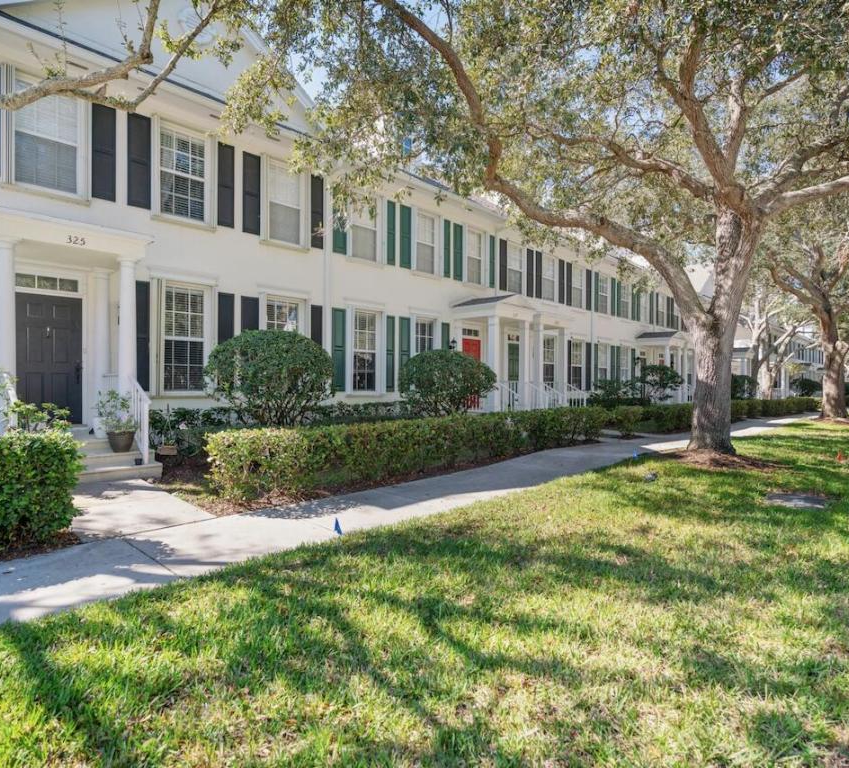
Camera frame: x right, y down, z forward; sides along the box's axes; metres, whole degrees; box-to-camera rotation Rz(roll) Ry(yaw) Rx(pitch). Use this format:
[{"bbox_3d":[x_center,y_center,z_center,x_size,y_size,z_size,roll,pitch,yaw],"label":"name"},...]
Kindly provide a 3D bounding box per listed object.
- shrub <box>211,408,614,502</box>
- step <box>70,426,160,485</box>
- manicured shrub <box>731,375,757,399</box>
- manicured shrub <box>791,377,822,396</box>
[{"bbox_3d":[0.837,1.030,10.431,0.900,0.790,9.850,-1,-1,43],"label":"shrub"},{"bbox_3d":[-4.914,1.054,7.570,1.750,0.560,1.760,-1,-1,43],"label":"step"},{"bbox_3d":[19.007,0.562,32.798,2.300,2.200,2.300,-1,-1,43],"label":"manicured shrub"},{"bbox_3d":[33.775,0.680,47.998,2.600,2.300,2.600,-1,-1,43],"label":"manicured shrub"}]

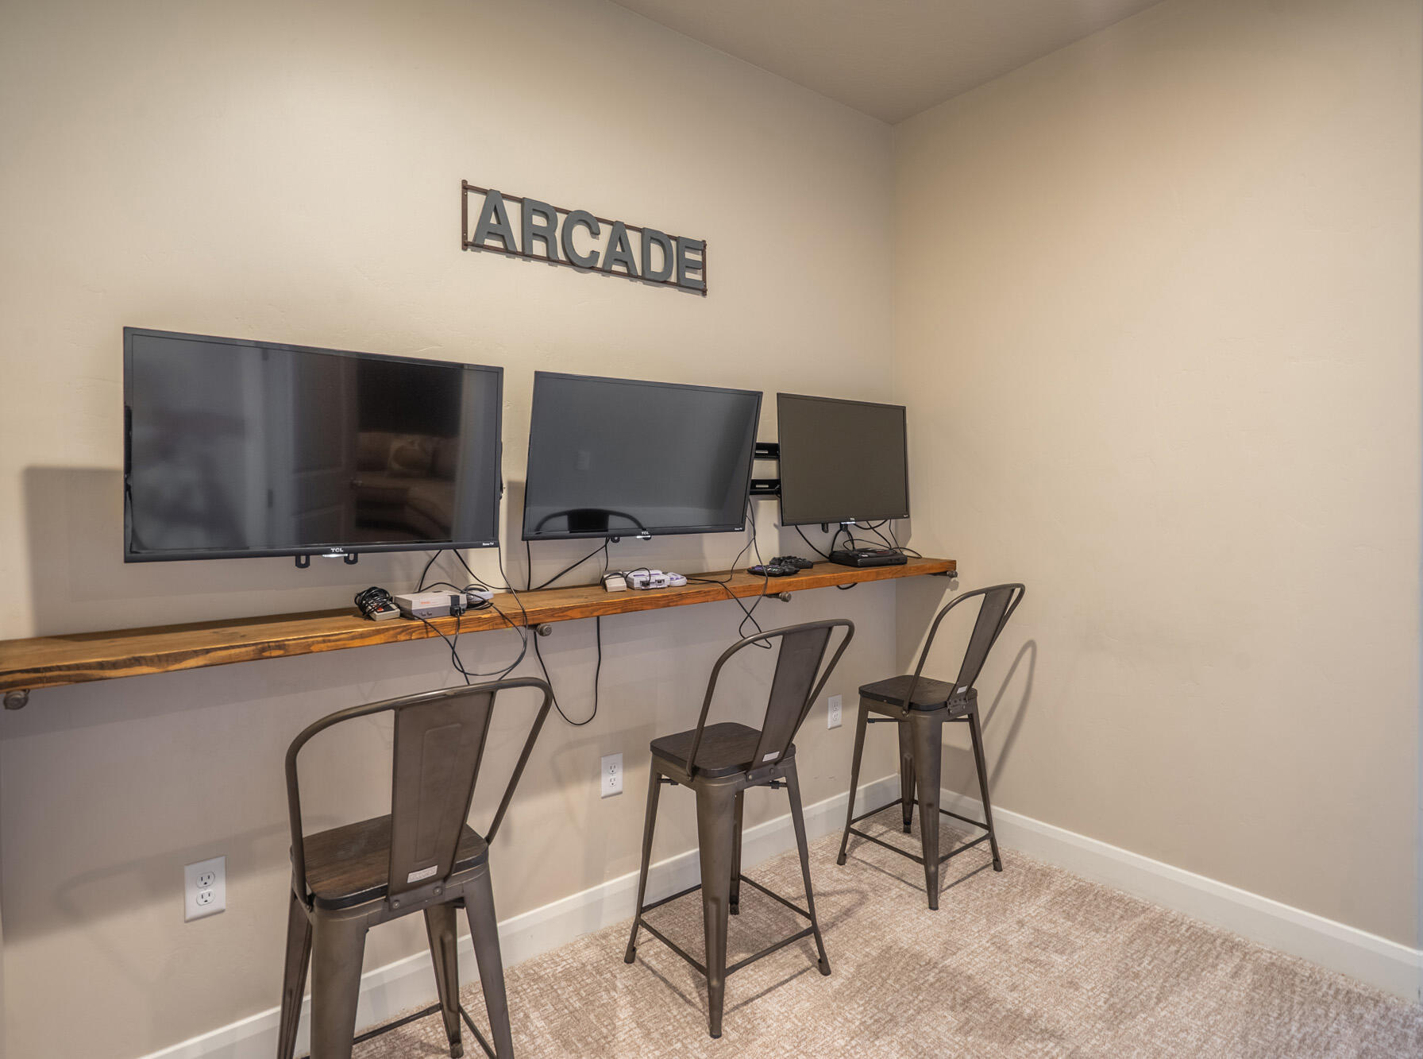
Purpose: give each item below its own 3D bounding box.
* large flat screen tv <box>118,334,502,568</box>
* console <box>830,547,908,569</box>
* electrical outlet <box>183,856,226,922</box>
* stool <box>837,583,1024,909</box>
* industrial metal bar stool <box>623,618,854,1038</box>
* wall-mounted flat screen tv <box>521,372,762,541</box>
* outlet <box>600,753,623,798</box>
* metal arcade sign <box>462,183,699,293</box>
[{"bbox_3d":[-0.827,-0.169,1.643,0.737,0.437,0.075,-2,6,-39],"label":"large flat screen tv"},{"bbox_3d":[0.559,0.100,2.695,0.211,0.045,0.191,-2,2,-24],"label":"console"},{"bbox_3d":[-1.089,0.775,1.615,0.074,0.120,0.010,-2,2,-39],"label":"electrical outlet"},{"bbox_3d":[0.742,0.676,2.533,0.418,0.971,0.508,-2,2,-39],"label":"stool"},{"bbox_3d":[0.068,0.712,2.007,0.418,0.971,0.508,-2,2,-39],"label":"industrial metal bar stool"},{"bbox_3d":[-0.189,-0.205,2.154,0.737,0.437,0.075,-2,15,-36],"label":"wall-mounted flat screen tv"},{"bbox_3d":[-0.292,0.733,2.227,0.074,0.120,0.010,-2,2,-39],"label":"outlet"},{"bbox_3d":[-0.326,-0.818,2.157,0.787,0.173,0.035,-2,2,-39],"label":"metal arcade sign"}]

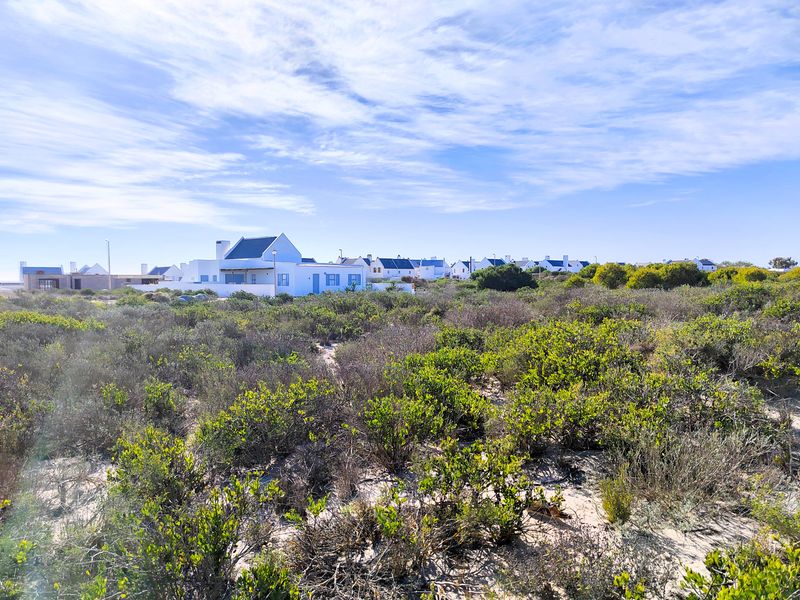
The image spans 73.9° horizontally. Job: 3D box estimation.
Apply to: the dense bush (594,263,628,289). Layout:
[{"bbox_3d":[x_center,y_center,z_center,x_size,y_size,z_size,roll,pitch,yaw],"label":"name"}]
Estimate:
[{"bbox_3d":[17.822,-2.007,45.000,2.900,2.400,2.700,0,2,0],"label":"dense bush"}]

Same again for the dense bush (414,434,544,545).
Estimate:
[{"bbox_3d":[0.506,1.201,3.300,0.760,0.570,0.660,0,2,0],"label":"dense bush"}]

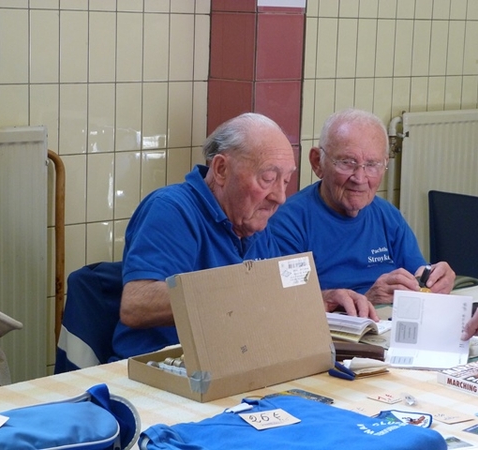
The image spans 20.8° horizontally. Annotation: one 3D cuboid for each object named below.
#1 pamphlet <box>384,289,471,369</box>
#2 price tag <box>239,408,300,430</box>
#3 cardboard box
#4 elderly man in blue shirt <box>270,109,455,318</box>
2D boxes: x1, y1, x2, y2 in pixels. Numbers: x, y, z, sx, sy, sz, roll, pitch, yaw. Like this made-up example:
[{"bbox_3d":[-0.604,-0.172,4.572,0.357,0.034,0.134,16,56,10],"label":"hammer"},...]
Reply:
[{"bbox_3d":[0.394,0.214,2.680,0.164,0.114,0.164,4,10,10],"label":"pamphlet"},{"bbox_3d":[0.047,0.296,1.991,0.079,0.003,0.060,-5,16,-31],"label":"price tag"},{"bbox_3d":[-0.007,0.164,2.314,0.330,0.207,0.190,-8,14,-44],"label":"cardboard box"},{"bbox_3d":[0.300,0.322,3.029,0.520,1.170,0.700,-5,12,-35],"label":"elderly man in blue shirt"}]

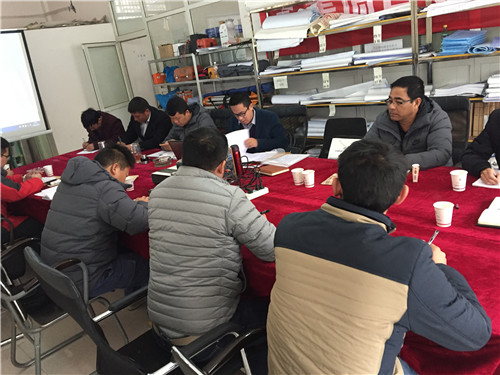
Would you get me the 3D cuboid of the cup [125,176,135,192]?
[{"bbox_3d":[-0.816,-0.024,2.840,0.075,0.086,0.075,-8,17,0],"label":"cup"}]

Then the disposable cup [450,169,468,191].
[{"bbox_3d":[0.928,-0.031,1.854,0.072,0.081,0.072,5,23,36],"label":"disposable cup"}]

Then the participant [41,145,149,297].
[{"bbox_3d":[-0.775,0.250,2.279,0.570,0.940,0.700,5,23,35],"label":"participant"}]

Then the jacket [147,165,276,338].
[{"bbox_3d":[-0.159,0.213,1.756,0.570,0.640,0.540,2,21,28],"label":"jacket"}]

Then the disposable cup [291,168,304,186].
[{"bbox_3d":[0.282,-0.059,2.427,0.075,0.086,0.075,-8,17,2],"label":"disposable cup"}]

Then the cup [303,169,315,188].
[{"bbox_3d":[0.311,-0.041,2.249,0.071,0.088,0.071,-8,18,3],"label":"cup"}]

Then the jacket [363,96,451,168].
[{"bbox_3d":[0.919,-0.200,2.389,0.600,0.640,0.480,5,23,36],"label":"jacket"}]

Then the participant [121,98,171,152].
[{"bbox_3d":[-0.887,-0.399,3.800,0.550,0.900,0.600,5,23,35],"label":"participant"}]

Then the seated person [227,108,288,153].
[{"bbox_3d":[0.085,-0.140,3.387,0.550,1.220,0.700,5,21,38],"label":"seated person"}]

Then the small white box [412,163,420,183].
[{"bbox_3d":[0.865,-0.073,2.178,0.025,0.085,0.053,1,20,30],"label":"small white box"}]

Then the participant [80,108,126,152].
[{"bbox_3d":[-1.579,-0.310,4.816,0.550,1.180,0.750,7,22,41],"label":"participant"}]

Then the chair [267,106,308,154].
[{"bbox_3d":[0.168,-0.084,3.282,0.560,1.030,0.600,5,23,35],"label":"chair"}]

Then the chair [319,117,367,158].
[{"bbox_3d":[0.651,-0.008,3.168,0.470,0.940,0.560,7,22,41],"label":"chair"}]

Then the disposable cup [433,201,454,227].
[{"bbox_3d":[0.764,0.108,1.648,0.075,0.086,0.075,-8,17,2],"label":"disposable cup"}]

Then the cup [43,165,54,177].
[{"bbox_3d":[-1.602,-0.135,3.339,0.072,0.081,0.072,5,23,36],"label":"cup"}]

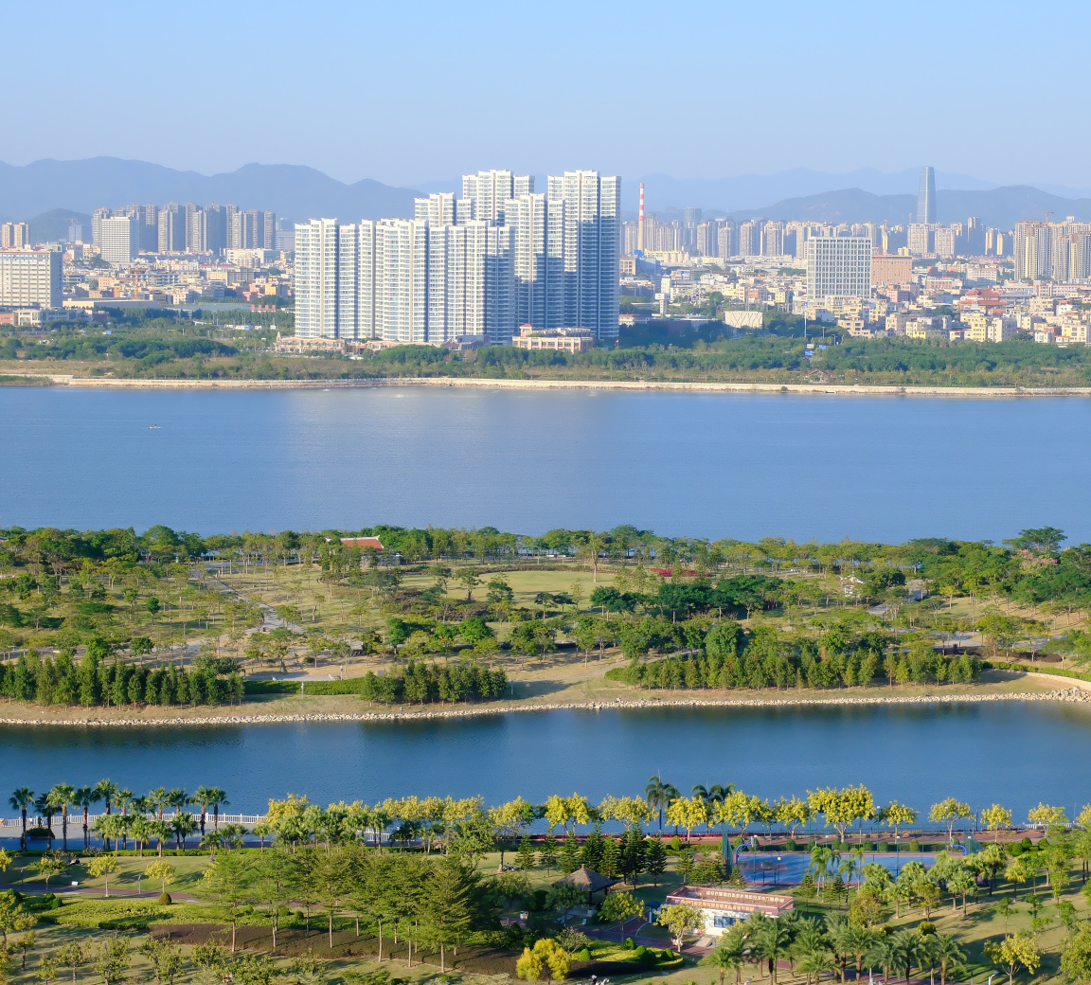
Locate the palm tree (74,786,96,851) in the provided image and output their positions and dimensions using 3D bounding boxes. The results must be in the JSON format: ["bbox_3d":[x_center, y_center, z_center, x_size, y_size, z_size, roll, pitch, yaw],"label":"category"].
[{"bbox_3d":[-59.490,42.142,360.778,2.990,8.570,2.990,1,6,0],"label":"palm tree"}]

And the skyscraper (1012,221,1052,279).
[{"bbox_3d":[562.330,-277.580,3220.000,36.490,71.300,21.120,-1,6,-15],"label":"skyscraper"}]

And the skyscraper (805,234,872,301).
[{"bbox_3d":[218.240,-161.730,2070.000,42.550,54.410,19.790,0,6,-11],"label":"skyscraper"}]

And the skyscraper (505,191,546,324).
[{"bbox_3d":[-11.150,-152.620,1893.000,28.750,100.740,19.770,2,6,15],"label":"skyscraper"}]

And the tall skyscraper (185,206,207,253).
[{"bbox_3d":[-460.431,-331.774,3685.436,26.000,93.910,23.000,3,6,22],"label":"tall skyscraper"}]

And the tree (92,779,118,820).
[{"bbox_3d":[-56.330,41.220,357.000,3.450,9.310,3.450,0,6,-9],"label":"tree"}]

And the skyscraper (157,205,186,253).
[{"bbox_3d":[-488.740,-340.940,3650.000,30.560,71.440,21.690,2,6,15],"label":"skyscraper"}]

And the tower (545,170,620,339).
[{"bbox_3d":[27.170,-165.030,1947.000,45.650,118.430,21.830,2,6,15],"label":"tower"}]

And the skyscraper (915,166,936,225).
[{"bbox_3d":[1190.210,-892.660,8700.000,43.510,243.550,43.510,5,7,40],"label":"skyscraper"}]

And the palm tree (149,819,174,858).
[{"bbox_3d":[-49.297,44.426,357.853,2.960,4.820,2.960,1,6,0],"label":"palm tree"}]

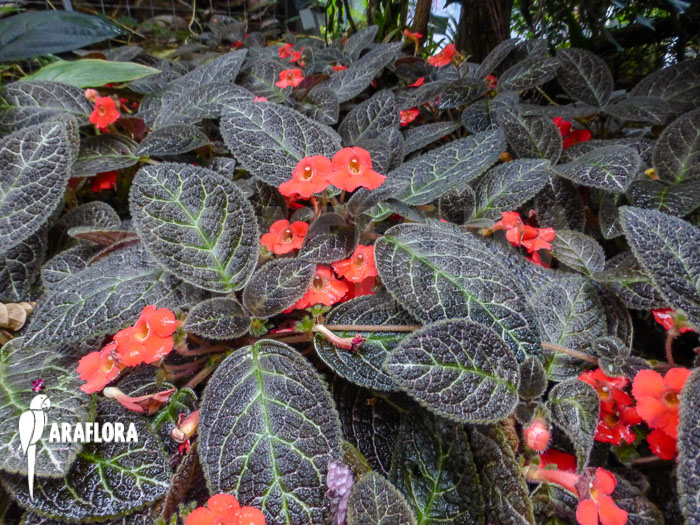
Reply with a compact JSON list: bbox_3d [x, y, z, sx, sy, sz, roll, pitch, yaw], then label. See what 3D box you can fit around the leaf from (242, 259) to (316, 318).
[{"bbox_3d":[-0.037,0.014,0.273,0.047,0.010,0.027,-39,68,-19],"label":"leaf"}]

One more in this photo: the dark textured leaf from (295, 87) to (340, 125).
[{"bbox_3d":[-0.030,-0.142,0.443,0.049,0.009,0.036,38,55,23],"label":"dark textured leaf"}]

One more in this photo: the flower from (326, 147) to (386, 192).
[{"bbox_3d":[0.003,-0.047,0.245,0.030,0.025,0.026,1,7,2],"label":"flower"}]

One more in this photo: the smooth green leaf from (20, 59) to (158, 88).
[{"bbox_3d":[-0.269,-0.195,0.500,0.134,0.014,0.051,-8,50,-10],"label":"smooth green leaf"}]

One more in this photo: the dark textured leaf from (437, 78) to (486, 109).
[{"bbox_3d":[0.114,-0.174,0.503,0.072,0.013,0.042,-32,49,-22],"label":"dark textured leaf"}]

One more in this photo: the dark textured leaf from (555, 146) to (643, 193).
[{"bbox_3d":[0.194,-0.073,0.378,0.054,0.013,0.062,-11,41,-4],"label":"dark textured leaf"}]

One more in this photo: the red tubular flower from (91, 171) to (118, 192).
[{"bbox_3d":[-0.210,-0.072,0.416,0.028,0.021,0.019,-2,15,-3],"label":"red tubular flower"}]

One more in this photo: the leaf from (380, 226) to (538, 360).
[{"bbox_3d":[0.052,0.015,0.235,0.058,0.014,0.097,-36,63,-26],"label":"leaf"}]

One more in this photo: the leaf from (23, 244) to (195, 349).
[{"bbox_3d":[-0.138,0.017,0.274,0.093,0.018,0.052,-29,57,-21],"label":"leaf"}]

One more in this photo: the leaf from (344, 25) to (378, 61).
[{"bbox_3d":[0.013,-0.274,0.603,0.038,0.012,0.061,28,78,28],"label":"leaf"}]

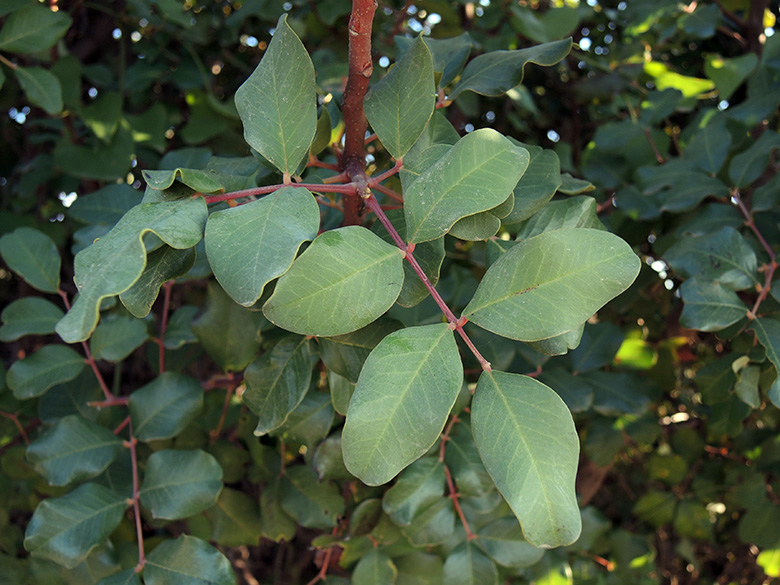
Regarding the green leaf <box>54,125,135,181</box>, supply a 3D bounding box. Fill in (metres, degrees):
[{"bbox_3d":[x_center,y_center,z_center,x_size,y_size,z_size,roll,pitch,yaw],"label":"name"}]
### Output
[{"bbox_3d":[-0.280,-0.133,0.601,0.075,0.061,0.014,6,-24,-3],"label":"green leaf"}]

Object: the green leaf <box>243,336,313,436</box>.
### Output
[{"bbox_3d":[-0.065,0.052,0.360,0.037,0.062,0.012,26,-9,0],"label":"green leaf"}]

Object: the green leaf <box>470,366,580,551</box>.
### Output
[{"bbox_3d":[0.061,0.069,0.269,0.042,0.080,0.013,-19,-4,2],"label":"green leaf"}]

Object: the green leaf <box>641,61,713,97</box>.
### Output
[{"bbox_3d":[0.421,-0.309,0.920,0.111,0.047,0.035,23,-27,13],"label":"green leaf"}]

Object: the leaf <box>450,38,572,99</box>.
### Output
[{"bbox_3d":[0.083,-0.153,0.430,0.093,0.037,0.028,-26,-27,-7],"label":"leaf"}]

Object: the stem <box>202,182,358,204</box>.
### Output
[{"bbox_3d":[-0.049,-0.046,0.284,0.069,0.007,0.006,-5,0,-3],"label":"stem"}]

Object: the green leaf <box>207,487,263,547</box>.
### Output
[{"bbox_3d":[-0.137,0.198,0.548,0.045,0.064,0.013,-37,-19,-19],"label":"green leaf"}]

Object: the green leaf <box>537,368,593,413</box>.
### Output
[{"bbox_3d":[0.142,0.080,0.515,0.049,0.032,0.014,36,-7,12],"label":"green leaf"}]

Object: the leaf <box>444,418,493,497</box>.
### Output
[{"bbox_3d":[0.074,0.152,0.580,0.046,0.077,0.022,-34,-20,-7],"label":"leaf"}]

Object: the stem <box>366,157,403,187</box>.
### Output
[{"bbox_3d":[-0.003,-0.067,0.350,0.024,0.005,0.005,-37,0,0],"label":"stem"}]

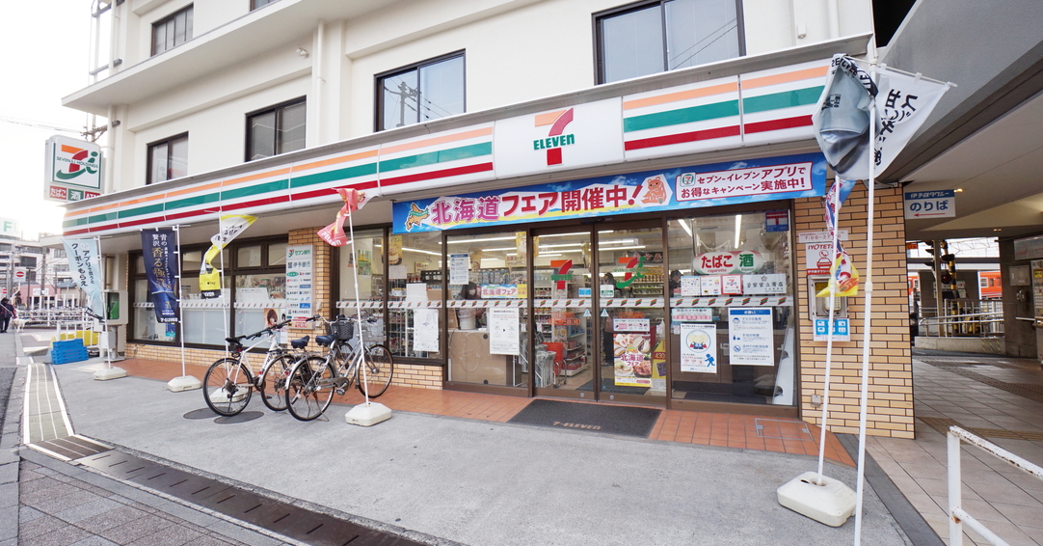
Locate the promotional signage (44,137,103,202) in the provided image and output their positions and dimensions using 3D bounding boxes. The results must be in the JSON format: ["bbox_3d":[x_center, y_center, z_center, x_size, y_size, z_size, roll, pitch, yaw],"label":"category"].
[{"bbox_3d":[-10.444,-2.335,10.161,0.310,1.430,0.870,-2,-2,25],"label":"promotional signage"}]

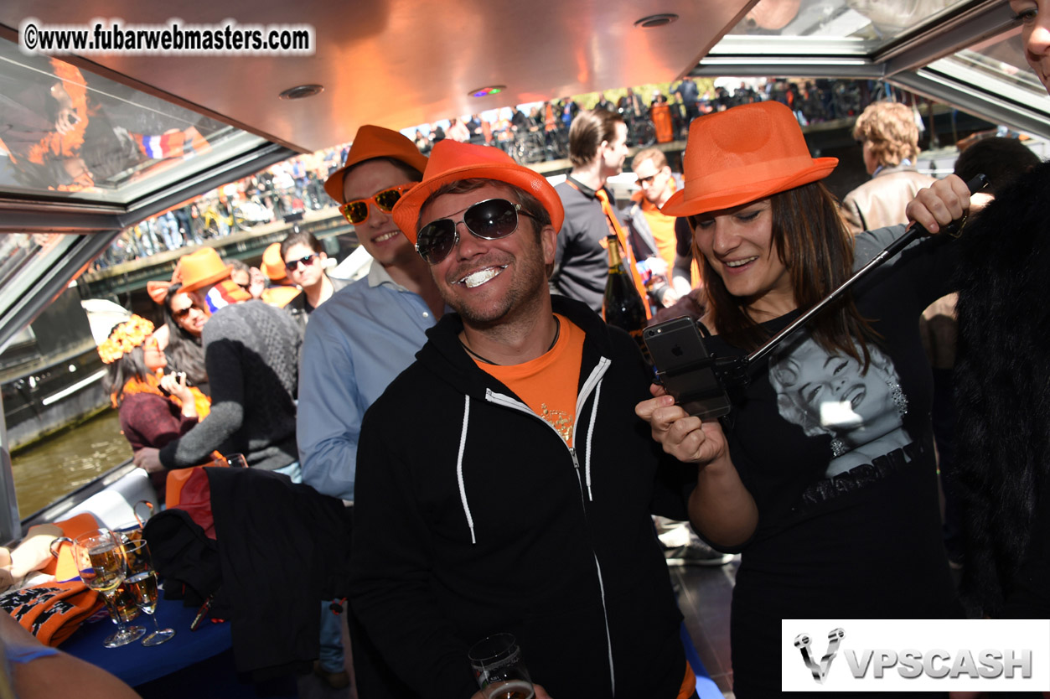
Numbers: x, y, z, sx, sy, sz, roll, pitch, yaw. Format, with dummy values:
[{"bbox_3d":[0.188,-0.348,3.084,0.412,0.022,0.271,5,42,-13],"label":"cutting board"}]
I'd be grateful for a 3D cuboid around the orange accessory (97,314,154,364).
[{"bbox_3d":[-1.536,-0.040,3.150,0.240,0.092,0.220,-34,12,-14],"label":"orange accessory"}]

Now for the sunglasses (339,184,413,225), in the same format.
[{"bbox_3d":[-0.269,-0.292,1.628,0.148,0.050,0.145,-13,9,24],"label":"sunglasses"}]

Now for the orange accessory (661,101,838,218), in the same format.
[{"bbox_3d":[0.313,-0.270,1.160,0.245,0.123,0.275,6,29,43],"label":"orange accessory"}]

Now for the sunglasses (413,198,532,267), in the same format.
[{"bbox_3d":[-0.050,-0.137,1.125,0.152,0.056,0.145,-18,-19,21],"label":"sunglasses"}]

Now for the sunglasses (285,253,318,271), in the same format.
[{"bbox_3d":[-0.951,-0.386,3.581,0.145,0.046,0.145,-15,7,14],"label":"sunglasses"}]

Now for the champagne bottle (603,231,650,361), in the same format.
[{"bbox_3d":[0.292,-0.144,2.340,0.115,0.370,0.115,-13,9,-3],"label":"champagne bottle"}]

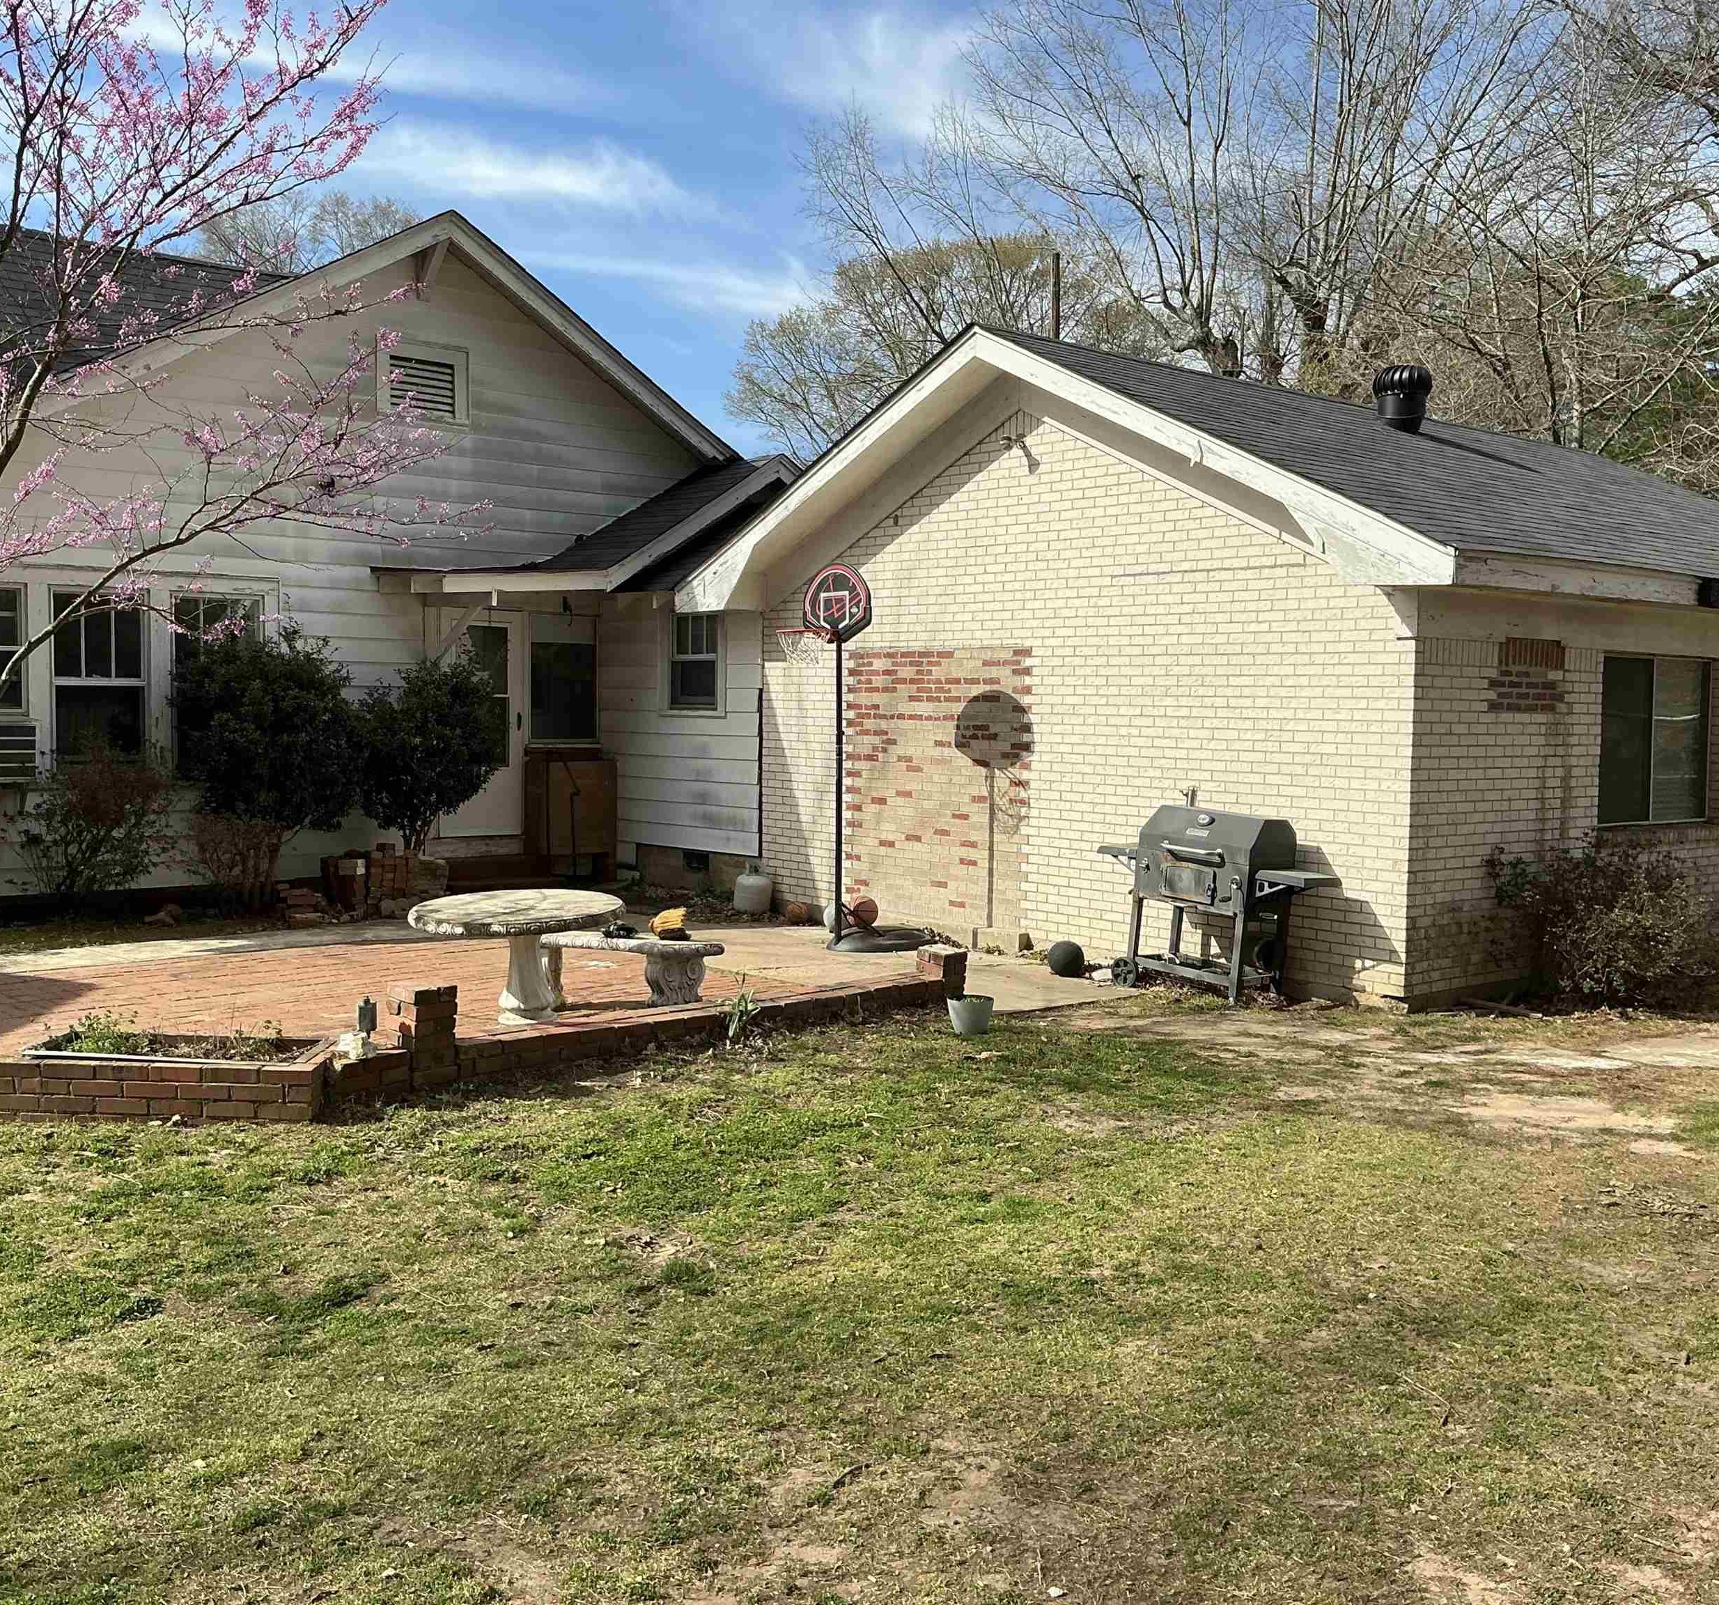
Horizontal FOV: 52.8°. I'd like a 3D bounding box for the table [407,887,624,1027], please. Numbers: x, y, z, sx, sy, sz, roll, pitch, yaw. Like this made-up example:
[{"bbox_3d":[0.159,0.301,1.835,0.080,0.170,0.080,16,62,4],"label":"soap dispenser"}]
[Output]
[{"bbox_3d":[-1.885,0.890,9.650,1.200,0.650,1.200,0,3,-11],"label":"table"}]

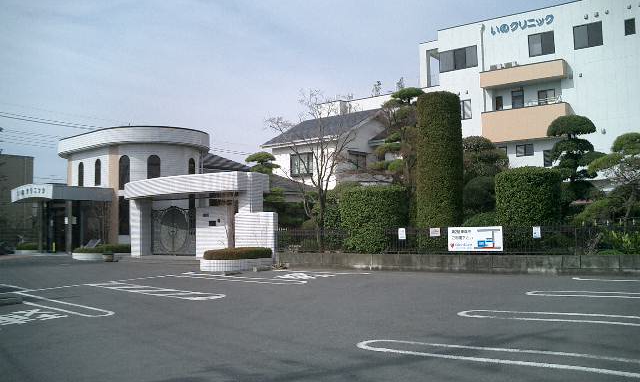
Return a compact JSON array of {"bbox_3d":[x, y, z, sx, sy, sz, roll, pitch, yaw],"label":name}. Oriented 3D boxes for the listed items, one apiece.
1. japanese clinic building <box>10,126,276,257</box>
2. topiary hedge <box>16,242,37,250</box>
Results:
[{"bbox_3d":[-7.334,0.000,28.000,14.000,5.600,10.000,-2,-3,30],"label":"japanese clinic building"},{"bbox_3d":[-13.108,2.465,29.000,1.000,0.420,0.850,-2,-3,23],"label":"topiary hedge"}]

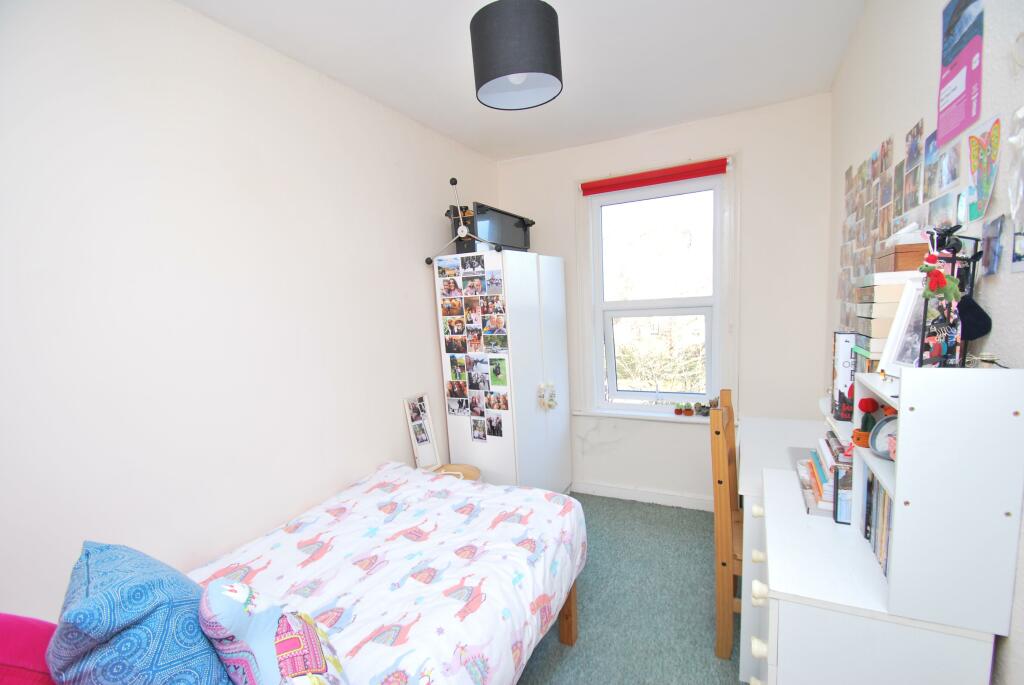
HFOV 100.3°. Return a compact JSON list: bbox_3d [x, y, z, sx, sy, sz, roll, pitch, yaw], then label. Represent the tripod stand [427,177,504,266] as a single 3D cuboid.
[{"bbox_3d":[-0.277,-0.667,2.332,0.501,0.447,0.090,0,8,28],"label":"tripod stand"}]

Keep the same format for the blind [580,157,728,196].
[{"bbox_3d":[0.838,-1.001,2.603,0.864,0.085,0.060,0,7,25],"label":"blind"}]

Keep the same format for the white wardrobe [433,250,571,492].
[{"bbox_3d":[-0.010,0.289,2.772,0.467,1.659,0.745,1,7,31],"label":"white wardrobe"}]

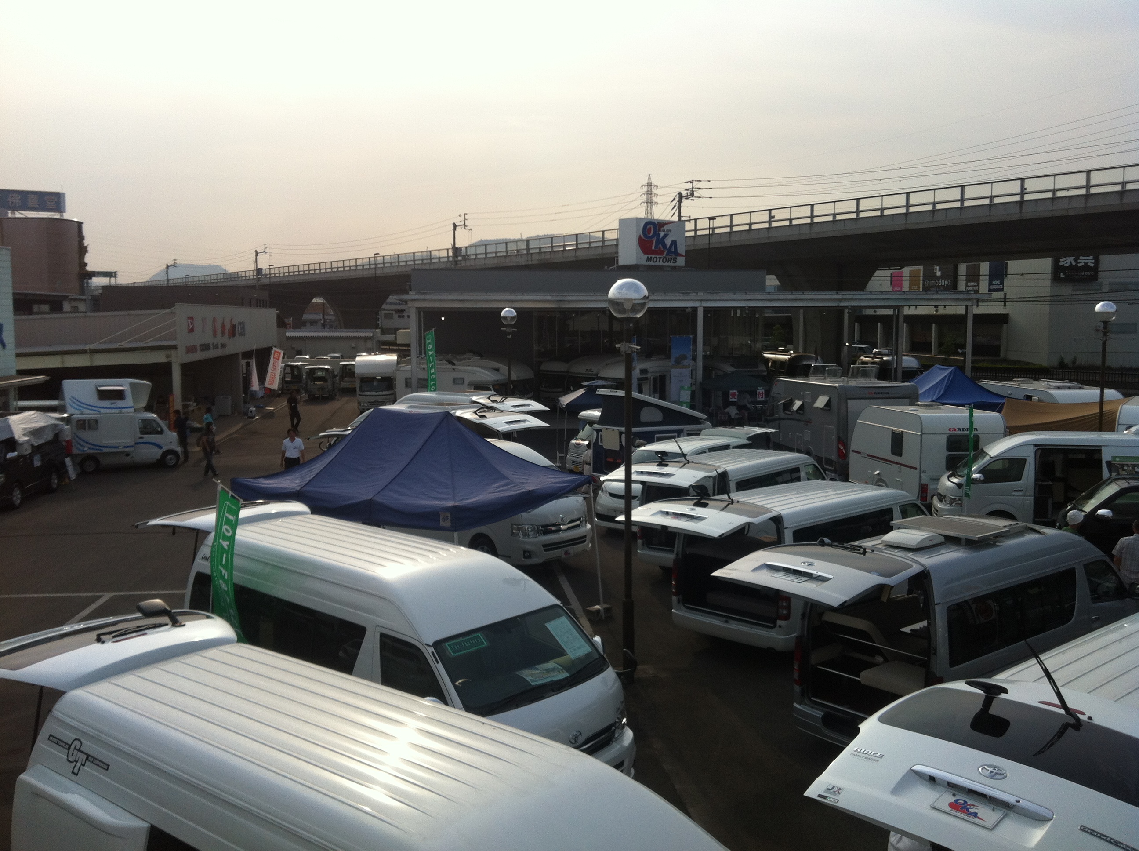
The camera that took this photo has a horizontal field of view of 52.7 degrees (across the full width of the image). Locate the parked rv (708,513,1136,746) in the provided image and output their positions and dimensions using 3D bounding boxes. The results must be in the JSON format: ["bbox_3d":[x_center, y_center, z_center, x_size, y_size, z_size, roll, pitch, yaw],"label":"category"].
[{"bbox_3d":[4.502,2.289,13.304,6.400,2.360,1.900,-5,7,-42],"label":"parked rv"}]

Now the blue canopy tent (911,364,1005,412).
[{"bbox_3d":[12.299,-0.441,37.608,4.300,3.100,3.000,-2,5,-24],"label":"blue canopy tent"}]

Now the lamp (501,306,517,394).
[{"bbox_3d":[-1.925,-1.131,36.736,0.520,5.150,0.520,0,5,0],"label":"lamp"}]

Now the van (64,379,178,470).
[{"bbox_3d":[-14.650,-0.032,37.428,3.400,2.920,1.500,-4,6,-35],"label":"van"}]

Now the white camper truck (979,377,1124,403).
[{"bbox_3d":[15.550,-0.013,37.437,2.200,2.700,6.300,0,5,-1],"label":"white camper truck"}]

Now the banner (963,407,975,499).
[{"bbox_3d":[7.967,0.541,22.930,0.120,1.850,0.500,2,5,26],"label":"banner"}]

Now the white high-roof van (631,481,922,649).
[{"bbox_3d":[3.439,1.925,16.413,1.880,2.130,5.350,5,7,43],"label":"white high-roof van"}]

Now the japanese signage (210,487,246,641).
[{"bbox_3d":[-3.192,1.463,10.666,0.120,1.750,0.580,-4,7,-37],"label":"japanese signage"}]

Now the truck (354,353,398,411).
[{"bbox_3d":[-10.256,-2.115,61.338,2.080,3.000,5.000,-1,5,-7],"label":"truck"}]

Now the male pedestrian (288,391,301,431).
[{"bbox_3d":[-11.481,-0.616,48.028,0.550,1.720,0.360,-1,5,-15],"label":"male pedestrian"}]

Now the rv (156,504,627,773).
[{"bbox_3d":[-1.968,2.260,11.751,1.880,2.300,5.850,-5,7,-44],"label":"rv"}]

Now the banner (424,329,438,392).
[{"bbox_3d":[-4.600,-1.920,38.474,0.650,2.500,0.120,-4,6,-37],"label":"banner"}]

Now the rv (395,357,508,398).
[{"bbox_3d":[-5.454,-1.403,53.672,5.000,2.850,2.000,3,6,29],"label":"rv"}]

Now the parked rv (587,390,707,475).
[{"bbox_3d":[2.151,0.570,27.757,3.250,2.850,1.520,-4,7,-41],"label":"parked rv"}]

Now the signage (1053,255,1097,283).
[{"bbox_3d":[43.675,-13.855,99.195,4.000,3.200,0.350,1,5,11],"label":"signage"}]

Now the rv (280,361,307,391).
[{"bbox_3d":[-18.206,-3.132,75.512,1.500,1.950,3.400,-1,5,-14],"label":"rv"}]

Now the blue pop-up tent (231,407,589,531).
[{"bbox_3d":[-2.457,1.328,17.684,4.500,3.120,3.000,3,6,35],"label":"blue pop-up tent"}]

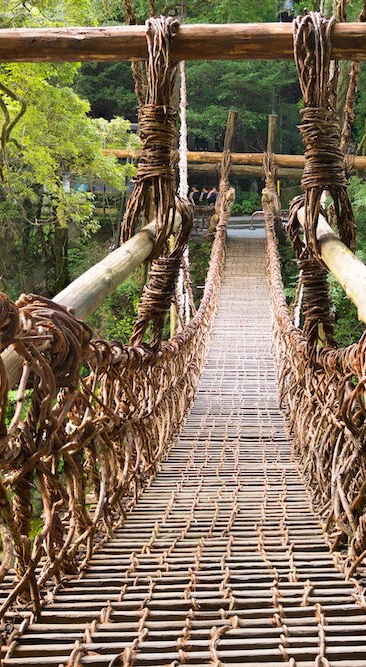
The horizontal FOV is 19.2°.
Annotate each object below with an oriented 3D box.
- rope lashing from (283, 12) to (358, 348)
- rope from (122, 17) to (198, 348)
[{"bbox_3d":[1.352,-1.475,10.700,0.625,3.197,0.550,0,7,4],"label":"rope lashing"},{"bbox_3d":[-0.212,-1.470,10.800,0.679,3.189,0.550,0,7,4],"label":"rope"}]

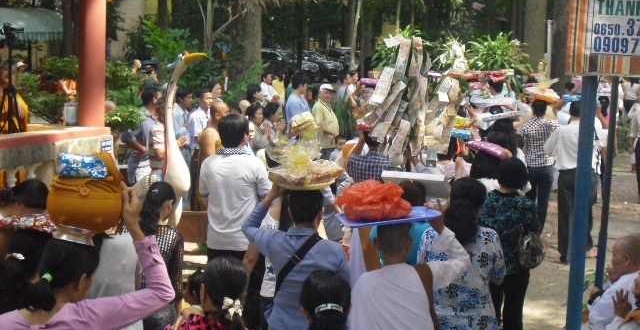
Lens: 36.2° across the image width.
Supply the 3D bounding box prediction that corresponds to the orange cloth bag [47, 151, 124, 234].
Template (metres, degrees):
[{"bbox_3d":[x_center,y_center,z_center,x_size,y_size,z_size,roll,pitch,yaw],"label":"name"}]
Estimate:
[{"bbox_3d":[-0.890,0.104,3.720,0.285,0.280,0.275,0,9,-12],"label":"orange cloth bag"}]

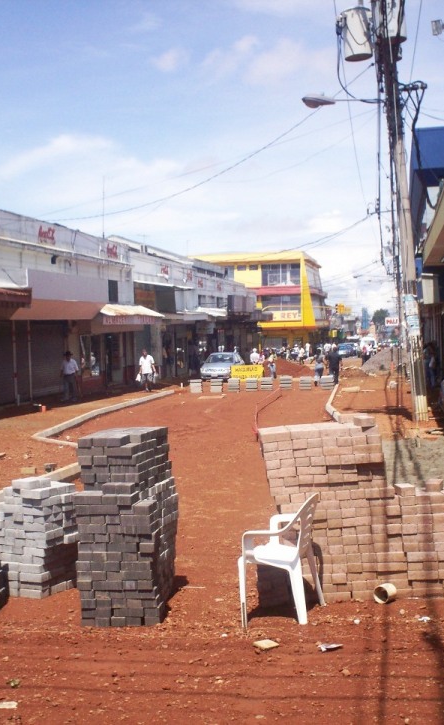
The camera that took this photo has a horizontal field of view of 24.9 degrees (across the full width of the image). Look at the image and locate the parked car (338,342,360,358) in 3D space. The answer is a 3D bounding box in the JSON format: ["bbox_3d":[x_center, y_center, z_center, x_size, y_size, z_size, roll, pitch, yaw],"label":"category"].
[{"bbox_3d":[13.137,-1.246,104.362,1.750,1.500,4.300,0,2,19],"label":"parked car"}]

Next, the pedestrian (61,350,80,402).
[{"bbox_3d":[-5.009,0.447,32.969,0.580,1.670,0.400,-1,2,13],"label":"pedestrian"}]

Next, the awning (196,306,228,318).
[{"bbox_3d":[-0.279,-3.231,64.580,1.250,0.650,7.000,-1,2,10],"label":"awning"}]

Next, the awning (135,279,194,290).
[{"bbox_3d":[-2.801,-3.913,50.868,1.000,0.300,11.000,-1,2,10],"label":"awning"}]

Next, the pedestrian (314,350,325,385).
[{"bbox_3d":[4.326,0.230,44.500,0.520,1.630,0.480,-1,2,10],"label":"pedestrian"}]

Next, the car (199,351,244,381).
[{"bbox_3d":[0.036,0.218,52.200,1.680,1.410,4.300,-1,2,10],"label":"car"}]

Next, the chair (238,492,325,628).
[{"bbox_3d":[0.410,1.273,6.600,0.540,0.800,0.560,-1,2,10],"label":"chair"}]

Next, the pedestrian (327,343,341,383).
[{"bbox_3d":[5.080,0.149,45.300,0.600,1.700,0.420,-1,2,10],"label":"pedestrian"}]

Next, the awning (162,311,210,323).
[{"bbox_3d":[-1.987,-2.257,49.300,1.200,0.500,8.800,-1,2,10],"label":"awning"}]

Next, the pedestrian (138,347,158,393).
[{"bbox_3d":[-2.951,0.317,39.800,0.680,1.690,0.450,-1,2,5],"label":"pedestrian"}]

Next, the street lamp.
[{"bbox_3d":[2.667,-5.936,22.854,1.740,0.320,0.320,-1,2,10],"label":"street lamp"}]

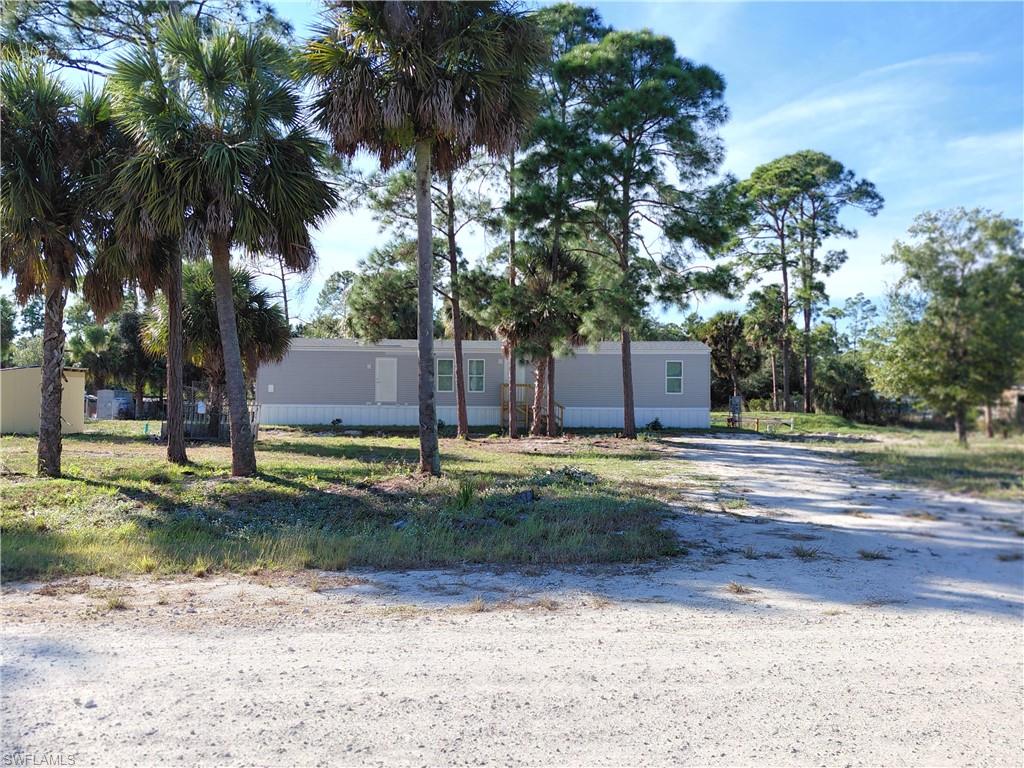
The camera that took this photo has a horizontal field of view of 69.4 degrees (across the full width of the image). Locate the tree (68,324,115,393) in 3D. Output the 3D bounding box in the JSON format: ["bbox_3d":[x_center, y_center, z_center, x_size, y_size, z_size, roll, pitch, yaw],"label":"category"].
[{"bbox_3d":[-24.451,-0.843,43.000,2.900,5.400,2.900,0,0,0],"label":"tree"}]

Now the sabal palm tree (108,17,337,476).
[{"bbox_3d":[-5.598,-2.678,14.300,4.300,8.800,4.200,0,0,0],"label":"sabal palm tree"}]

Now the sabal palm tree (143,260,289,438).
[{"bbox_3d":[-10.144,-1.180,25.300,4.900,6.100,4.800,0,0,0],"label":"sabal palm tree"}]

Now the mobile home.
[{"bbox_3d":[-1.220,-0.090,36.000,20.600,4.100,4.700,0,0,0],"label":"mobile home"}]

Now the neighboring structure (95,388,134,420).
[{"bbox_3d":[-21.662,1.117,40.300,2.200,1.750,2.200,0,0,0],"label":"neighboring structure"}]

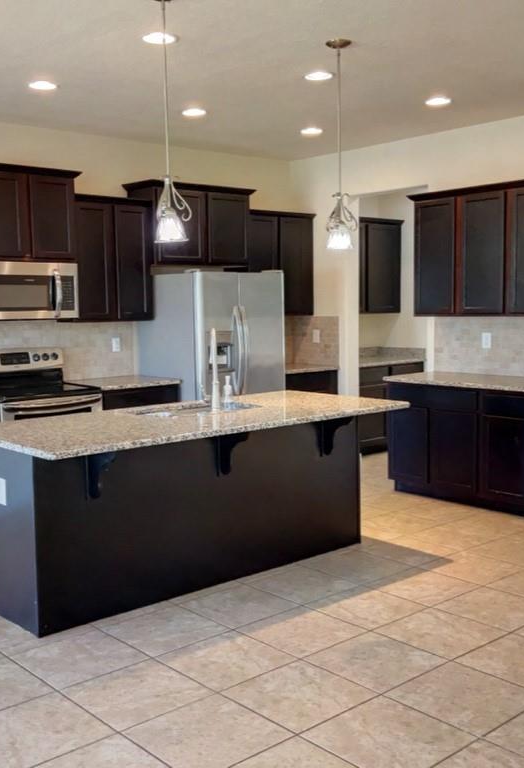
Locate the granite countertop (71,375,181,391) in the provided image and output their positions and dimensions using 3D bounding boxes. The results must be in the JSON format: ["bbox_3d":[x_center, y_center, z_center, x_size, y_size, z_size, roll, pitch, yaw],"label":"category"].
[{"bbox_3d":[-1.114,0.000,6.693,0.724,0.040,0.648,-6,7,-41],"label":"granite countertop"}]

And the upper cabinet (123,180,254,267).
[{"bbox_3d":[-0.567,-1.298,7.103,1.075,0.637,0.410,-5,7,-42],"label":"upper cabinet"}]

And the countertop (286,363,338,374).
[{"bbox_3d":[0.199,-0.130,7.858,0.800,0.040,0.648,-6,7,-41],"label":"countertop"}]

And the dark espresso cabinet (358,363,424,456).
[{"bbox_3d":[1.017,0.252,8.614,1.150,0.890,0.580,-5,7,-42],"label":"dark espresso cabinet"}]

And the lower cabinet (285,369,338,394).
[{"bbox_3d":[0.221,0.336,7.806,0.800,0.890,0.620,-5,7,-42],"label":"lower cabinet"}]

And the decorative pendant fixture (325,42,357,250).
[{"bbox_3d":[0.399,-1.232,4.471,0.150,1.064,0.150,-1,5,0],"label":"decorative pendant fixture"}]

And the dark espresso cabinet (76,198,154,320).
[{"bbox_3d":[-1.209,-0.944,6.585,0.690,0.911,0.360,-5,7,-42],"label":"dark espresso cabinet"}]

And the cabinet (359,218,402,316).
[{"bbox_3d":[0.956,-1.146,8.534,1.110,0.910,0.350,-5,7,-42],"label":"cabinet"}]

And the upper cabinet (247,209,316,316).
[{"bbox_3d":[0.082,-1.083,7.867,0.820,0.923,0.365,-6,7,-41],"label":"upper cabinet"}]

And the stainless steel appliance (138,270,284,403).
[{"bbox_3d":[-0.384,-0.020,6.987,0.940,1.765,0.800,-5,7,-42],"label":"stainless steel appliance"}]

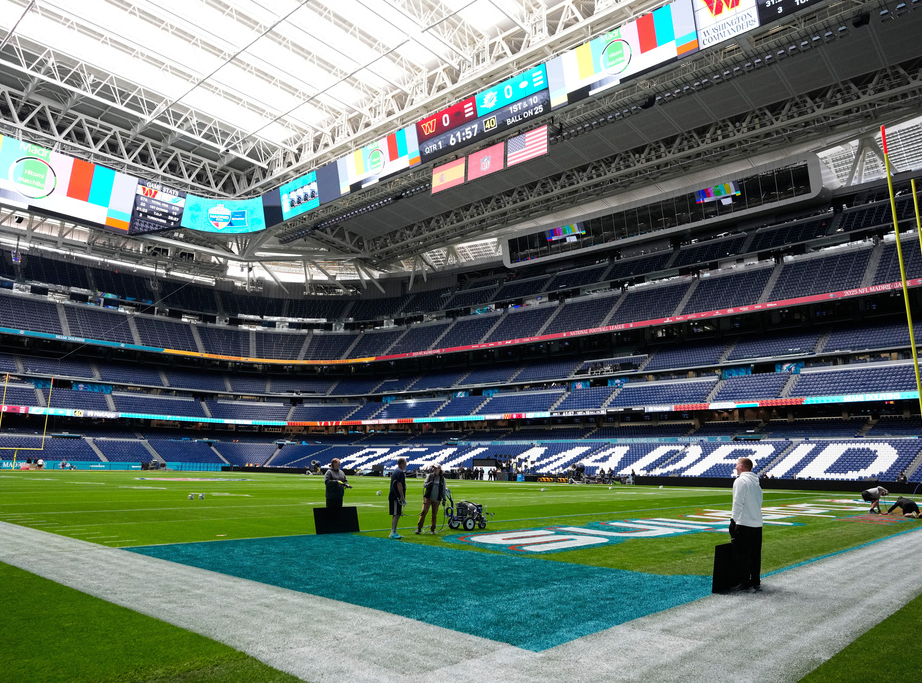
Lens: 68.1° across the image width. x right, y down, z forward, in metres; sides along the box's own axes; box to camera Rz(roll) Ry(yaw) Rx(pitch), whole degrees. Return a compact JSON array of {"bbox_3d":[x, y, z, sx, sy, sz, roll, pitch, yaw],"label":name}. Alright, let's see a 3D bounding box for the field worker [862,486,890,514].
[{"bbox_3d":[16.682,6.361,27.500,1.050,1.130,0.600,-4,-11,25],"label":"field worker"}]

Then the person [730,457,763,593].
[{"bbox_3d":[3.864,2.444,9.250,0.400,1.770,0.520,-9,-14,44],"label":"person"}]

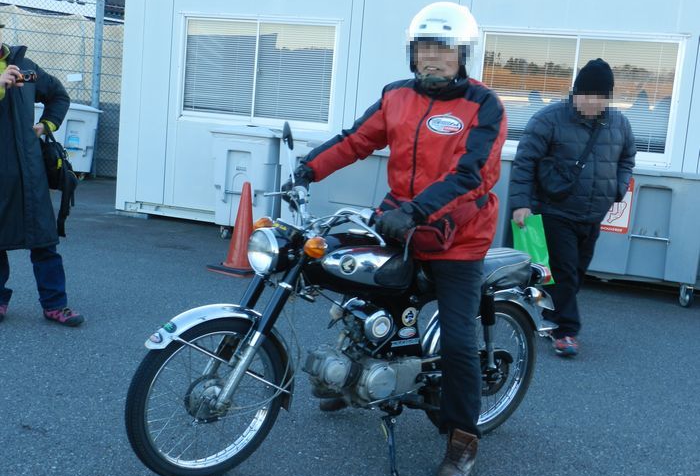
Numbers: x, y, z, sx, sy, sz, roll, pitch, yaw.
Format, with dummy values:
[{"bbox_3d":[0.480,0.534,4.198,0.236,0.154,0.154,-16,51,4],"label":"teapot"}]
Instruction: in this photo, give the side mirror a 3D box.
[{"bbox_3d":[-0.221,-0.368,3.330,0.040,0.105,0.105,-16,15,-17],"label":"side mirror"}]

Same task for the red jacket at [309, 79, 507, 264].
[{"bbox_3d":[0.193,-0.259,3.363,0.694,0.659,0.627,10,10,33],"label":"red jacket"}]

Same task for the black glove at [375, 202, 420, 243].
[{"bbox_3d":[0.157,-0.051,3.073,0.160,0.110,0.110,-17,18,-29],"label":"black glove"}]

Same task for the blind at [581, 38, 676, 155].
[{"bbox_3d":[2.231,-1.146,7.480,0.770,0.875,0.050,8,9,22],"label":"blind"}]

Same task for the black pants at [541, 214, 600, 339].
[{"bbox_3d":[1.262,0.191,5.280,0.370,0.790,0.440,4,8,-5],"label":"black pants"}]

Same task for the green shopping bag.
[{"bbox_3d":[1.044,0.077,5.320,0.240,0.390,0.060,-5,8,16],"label":"green shopping bag"}]

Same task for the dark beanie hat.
[{"bbox_3d":[1.359,-0.887,5.141,0.200,0.200,0.230,8,20,20],"label":"dark beanie hat"}]

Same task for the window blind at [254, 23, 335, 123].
[{"bbox_3d":[-0.514,-1.536,8.580,0.770,0.875,0.050,8,9,22],"label":"window blind"}]

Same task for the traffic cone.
[{"bbox_3d":[-0.820,-0.096,7.197,0.380,0.690,0.380,10,9,32],"label":"traffic cone"}]

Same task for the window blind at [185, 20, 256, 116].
[{"bbox_3d":[-1.240,-1.652,9.001,0.800,0.920,0.050,8,9,21],"label":"window blind"}]

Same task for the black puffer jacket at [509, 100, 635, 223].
[{"bbox_3d":[1.242,-0.423,5.200,0.610,0.660,0.420,4,8,-5],"label":"black puffer jacket"}]

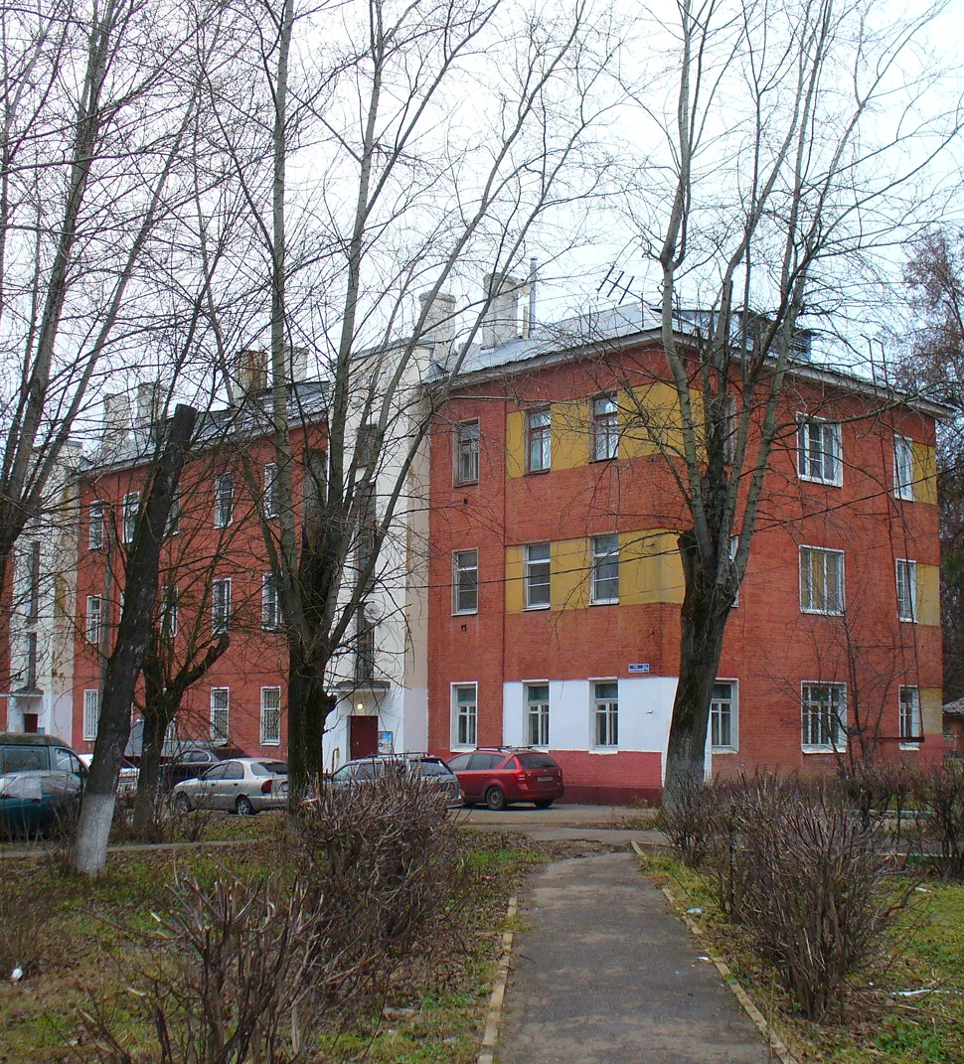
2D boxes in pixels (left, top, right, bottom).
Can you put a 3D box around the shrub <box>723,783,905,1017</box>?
[{"bbox_3d":[1.954,2.107,8.909,1.032,1.299,1.032,0,-7,0],"label":"shrub"}]

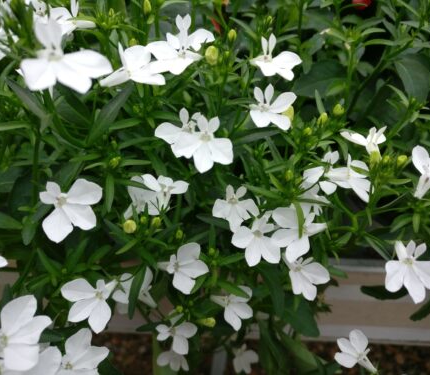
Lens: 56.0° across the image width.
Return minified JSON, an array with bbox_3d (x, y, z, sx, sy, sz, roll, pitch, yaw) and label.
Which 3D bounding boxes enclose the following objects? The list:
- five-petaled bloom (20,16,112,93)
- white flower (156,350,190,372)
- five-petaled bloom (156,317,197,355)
[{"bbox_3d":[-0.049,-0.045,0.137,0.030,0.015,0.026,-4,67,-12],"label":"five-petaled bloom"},{"bbox_3d":[-0.023,0.093,0.220,0.018,0.018,0.011,0,3,0],"label":"white flower"},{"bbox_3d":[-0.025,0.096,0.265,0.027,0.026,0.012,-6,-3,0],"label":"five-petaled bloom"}]

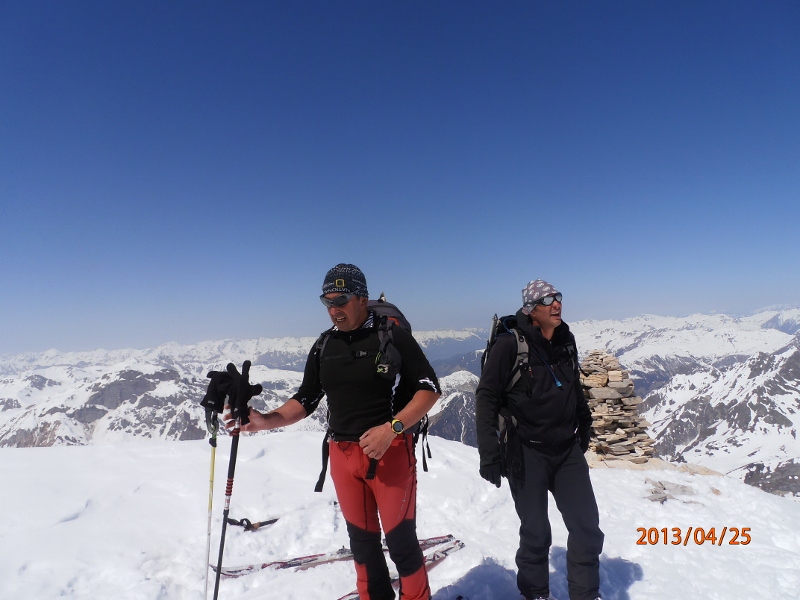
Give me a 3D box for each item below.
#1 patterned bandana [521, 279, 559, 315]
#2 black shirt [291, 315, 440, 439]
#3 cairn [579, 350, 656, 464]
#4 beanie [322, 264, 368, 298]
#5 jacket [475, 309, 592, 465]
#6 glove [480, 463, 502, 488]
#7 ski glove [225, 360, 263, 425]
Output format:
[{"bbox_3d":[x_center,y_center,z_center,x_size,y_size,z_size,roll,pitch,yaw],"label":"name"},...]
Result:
[{"bbox_3d":[0.692,-0.020,2.750,0.175,0.165,0.210,3,-21,-46],"label":"patterned bandana"},{"bbox_3d":[-0.157,0.334,2.450,0.610,0.560,0.360,-4,-5,25],"label":"black shirt"},{"bbox_3d":[2.286,1.190,6.200,1.050,1.220,1.050,-2,-4,6],"label":"cairn"},{"bbox_3d":[-0.238,-0.085,2.420,0.190,0.165,0.215,-4,9,30],"label":"beanie"},{"bbox_3d":[0.662,0.419,2.750,0.520,0.730,0.340,1,-5,-28],"label":"jacket"},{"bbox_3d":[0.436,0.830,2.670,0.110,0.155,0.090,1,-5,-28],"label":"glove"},{"bbox_3d":[-0.653,0.393,2.330,0.150,0.265,0.090,-1,-4,-6],"label":"ski glove"}]

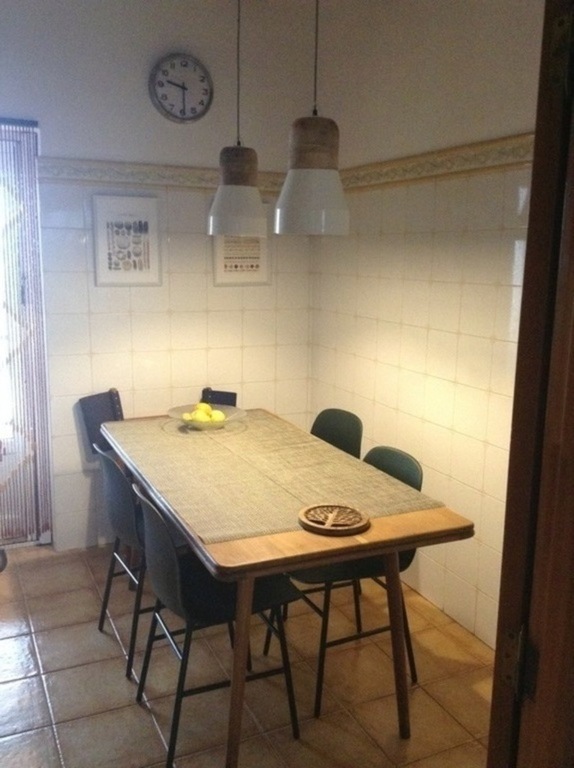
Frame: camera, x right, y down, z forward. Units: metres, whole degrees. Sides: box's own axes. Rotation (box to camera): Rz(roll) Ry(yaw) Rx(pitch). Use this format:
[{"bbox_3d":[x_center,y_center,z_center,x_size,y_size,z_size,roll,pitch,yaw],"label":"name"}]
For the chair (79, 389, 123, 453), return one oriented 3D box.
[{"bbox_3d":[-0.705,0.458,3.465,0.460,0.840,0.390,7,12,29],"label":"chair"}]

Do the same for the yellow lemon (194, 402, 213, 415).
[{"bbox_3d":[-0.360,0.109,3.168,0.070,0.055,0.056,1,10,0],"label":"yellow lemon"}]

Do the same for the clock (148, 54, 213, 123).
[{"bbox_3d":[-0.511,-1.437,3.551,0.312,0.312,0.045,-4,11,-24],"label":"clock"}]

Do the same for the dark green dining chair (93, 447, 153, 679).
[{"bbox_3d":[-0.457,0.608,2.775,0.500,0.800,0.430,-4,12,-27],"label":"dark green dining chair"}]

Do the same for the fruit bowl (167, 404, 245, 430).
[{"bbox_3d":[-0.340,0.149,3.149,0.336,0.070,0.336,1,10,0],"label":"fruit bowl"}]

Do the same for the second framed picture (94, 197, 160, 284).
[{"bbox_3d":[-0.775,-0.695,3.579,0.325,0.435,0.025,-4,11,-24],"label":"second framed picture"}]

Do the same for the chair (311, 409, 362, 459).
[{"bbox_3d":[0.037,0.529,3.255,0.500,0.800,0.430,-6,12,-33],"label":"chair"}]

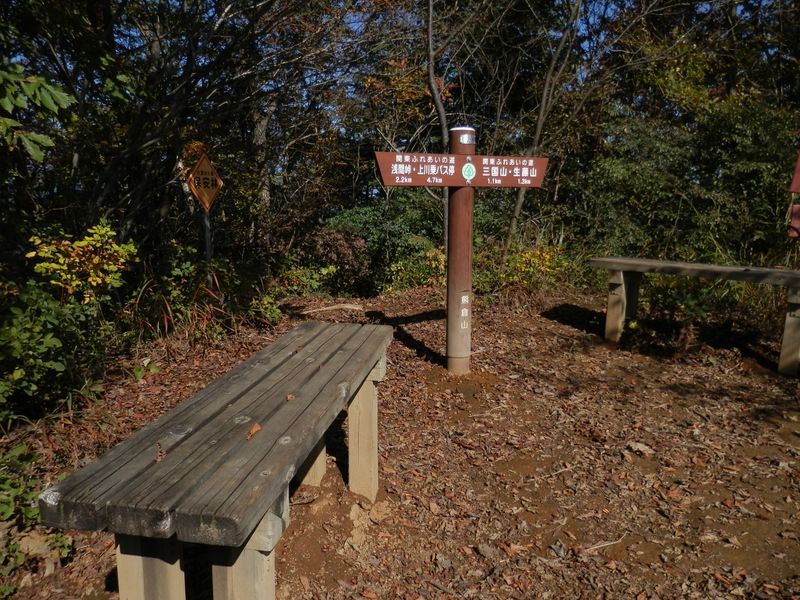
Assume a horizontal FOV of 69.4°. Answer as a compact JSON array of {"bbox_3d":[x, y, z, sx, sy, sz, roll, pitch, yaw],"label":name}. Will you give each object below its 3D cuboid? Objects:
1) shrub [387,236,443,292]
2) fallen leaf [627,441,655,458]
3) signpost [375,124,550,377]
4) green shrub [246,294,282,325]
[{"bbox_3d":[0.175,-0.453,6.895,0.719,0.621,0.591,0,12,0],"label":"shrub"},{"bbox_3d":[1.162,0.721,2.792,0.128,0.035,0.099,0,12,0],"label":"fallen leaf"},{"bbox_3d":[0.390,-0.287,3.766,1.251,1.605,0.187,-6,13,-25],"label":"signpost"},{"bbox_3d":[-1.261,0.074,5.418,0.335,0.256,0.276,0,12,0],"label":"green shrub"}]

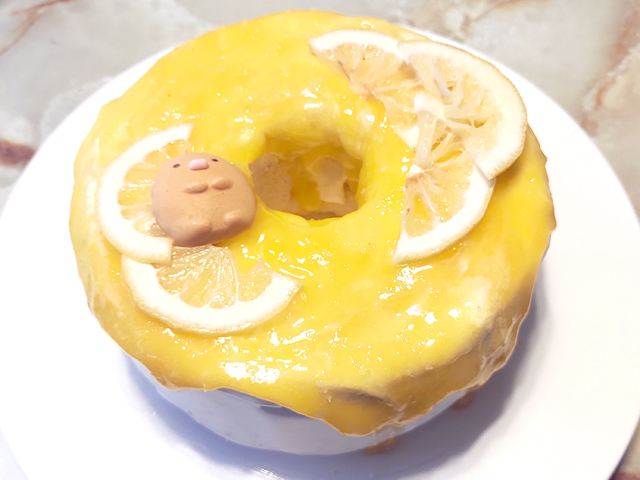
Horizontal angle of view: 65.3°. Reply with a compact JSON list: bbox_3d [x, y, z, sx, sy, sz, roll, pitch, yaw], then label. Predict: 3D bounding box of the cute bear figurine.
[{"bbox_3d":[-0.035,-0.012,0.152,0.031,0.019,0.029,-12,71,-7],"label":"cute bear figurine"}]

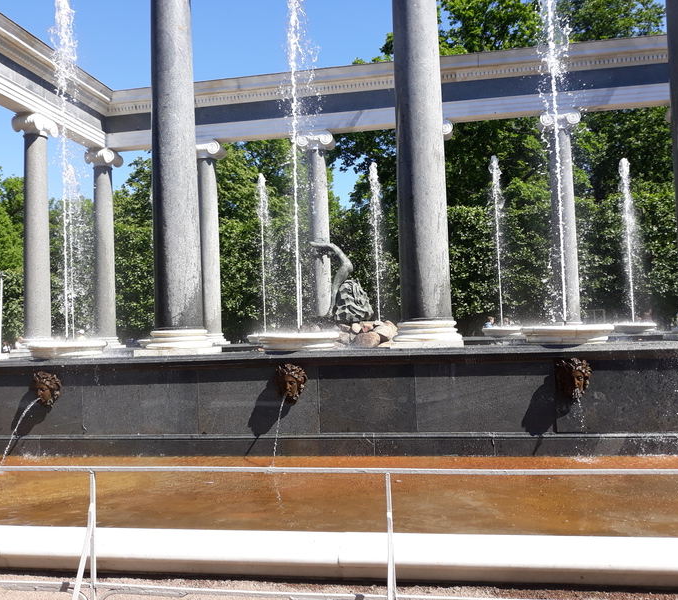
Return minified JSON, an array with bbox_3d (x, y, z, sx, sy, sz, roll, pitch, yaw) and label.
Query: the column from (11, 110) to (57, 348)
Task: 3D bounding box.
[{"bbox_3d":[-9.713,-2.182,20.061,1.109,7.648,1.310,-2,-3,9],"label":"column"}]

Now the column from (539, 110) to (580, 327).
[{"bbox_3d":[7.666,-2.686,21.360,1.310,7.648,1.109,-2,-3,9],"label":"column"}]

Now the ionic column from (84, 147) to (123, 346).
[{"bbox_3d":[-9.054,-1.995,24.072,1.262,7.648,1.262,-2,-3,9],"label":"ionic column"}]

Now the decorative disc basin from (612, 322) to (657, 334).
[{"bbox_3d":[9.878,0.897,20.830,1.338,0.296,1.338,-2,-3,9],"label":"decorative disc basin"}]

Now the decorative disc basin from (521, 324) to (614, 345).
[{"bbox_3d":[3.562,0.527,9.730,1.338,0.296,1.338,-2,-3,9],"label":"decorative disc basin"}]

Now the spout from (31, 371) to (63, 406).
[{"bbox_3d":[-4.900,1.488,10.453,0.430,0.593,0.344,-2,-3,9],"label":"spout"}]

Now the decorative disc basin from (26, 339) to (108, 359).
[{"bbox_3d":[-4.825,0.874,11.091,1.338,0.296,1.338,-2,-3,0],"label":"decorative disc basin"}]

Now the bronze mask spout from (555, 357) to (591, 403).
[{"bbox_3d":[3.420,1.167,9.102,0.449,0.621,0.344,-2,-3,9],"label":"bronze mask spout"}]

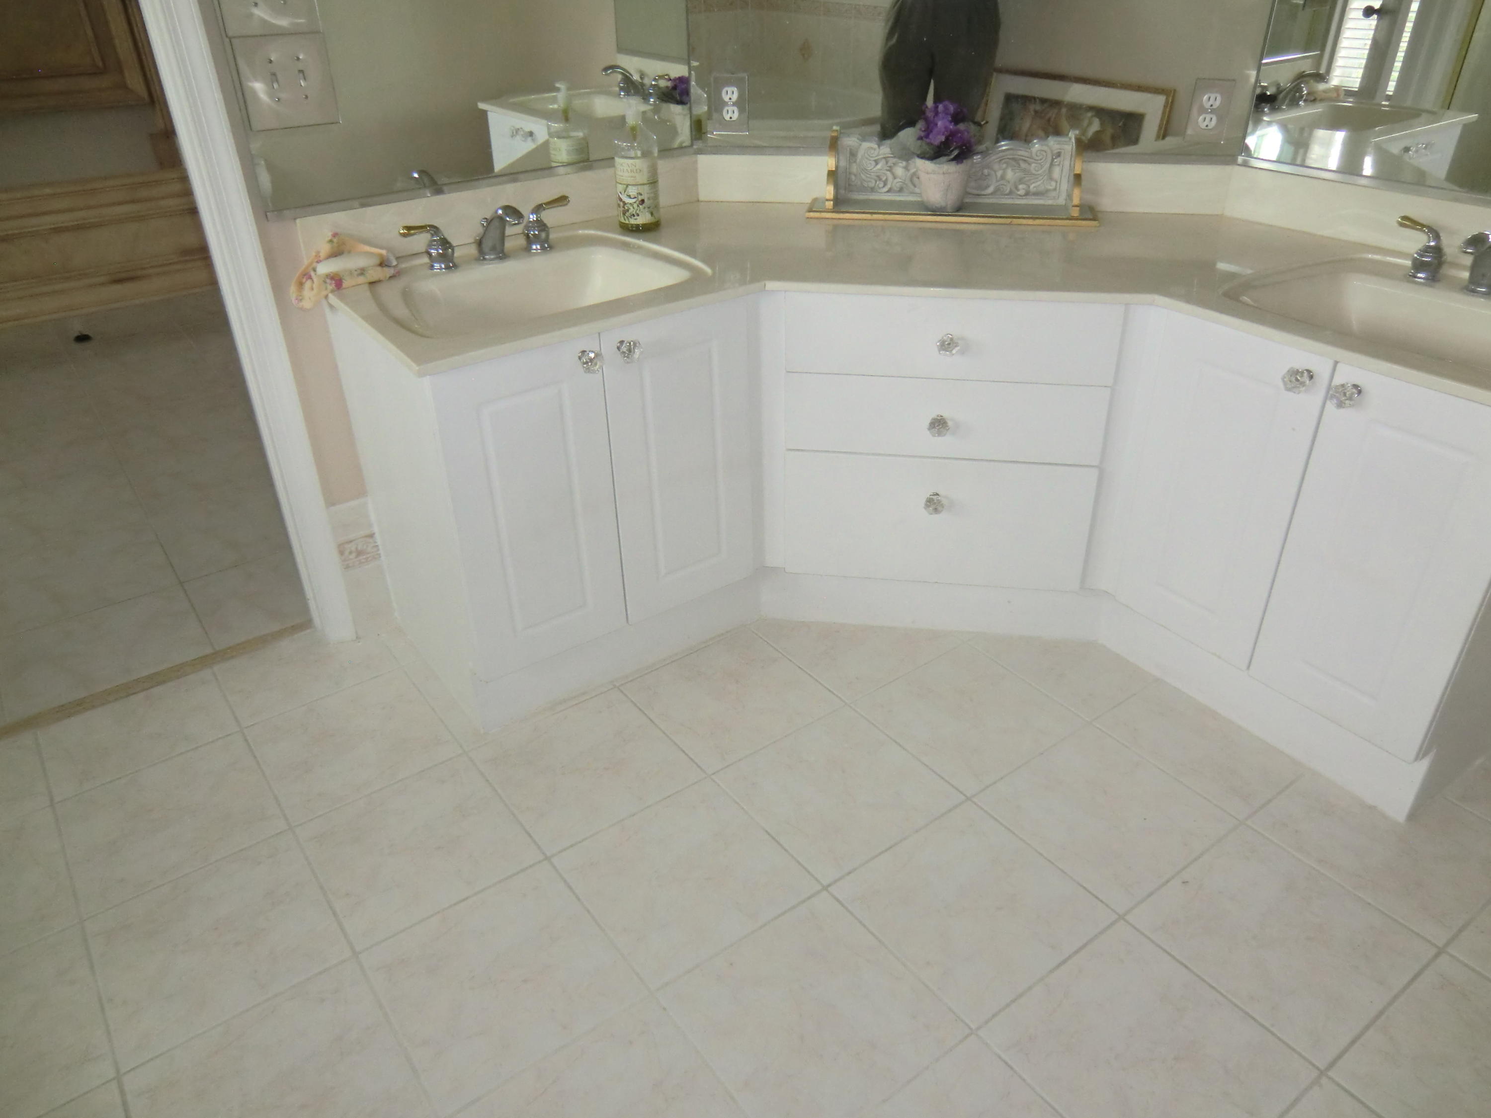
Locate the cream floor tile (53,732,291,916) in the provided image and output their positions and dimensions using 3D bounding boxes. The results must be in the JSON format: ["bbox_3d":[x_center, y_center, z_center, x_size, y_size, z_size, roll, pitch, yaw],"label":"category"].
[{"bbox_3d":[-0.979,0.443,1.767,0.313,0.010,0.313,-22,37,-30],"label":"cream floor tile"}]

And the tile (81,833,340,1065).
[{"bbox_3d":[-0.772,0.558,1.513,0.305,0.012,0.305,-22,37,-30],"label":"tile"}]

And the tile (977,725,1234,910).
[{"bbox_3d":[0.602,0.427,1.747,0.313,0.010,0.313,-22,37,-30],"label":"tile"}]

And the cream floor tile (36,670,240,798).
[{"bbox_3d":[-1.121,0.319,1.918,0.305,0.012,0.250,-22,37,-30],"label":"cream floor tile"}]

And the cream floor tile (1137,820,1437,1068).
[{"bbox_3d":[0.778,0.550,1.510,0.309,0.010,0.309,-22,37,-30],"label":"cream floor tile"}]

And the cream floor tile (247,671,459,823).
[{"bbox_3d":[-0.712,0.335,1.878,0.305,0.012,0.305,-22,37,-30],"label":"cream floor tile"}]

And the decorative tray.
[{"bbox_3d":[0.449,-0.827,2.229,0.618,0.172,0.115,5,32,9],"label":"decorative tray"}]

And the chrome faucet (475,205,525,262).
[{"bbox_3d":[-0.466,-0.619,1.960,0.062,0.112,0.165,-22,38,-31],"label":"chrome faucet"}]

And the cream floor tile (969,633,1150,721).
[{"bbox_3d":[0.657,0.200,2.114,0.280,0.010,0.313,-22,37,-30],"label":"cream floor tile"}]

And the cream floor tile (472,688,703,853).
[{"bbox_3d":[-0.282,0.370,1.865,0.313,0.010,0.313,-22,37,-30],"label":"cream floor tile"}]

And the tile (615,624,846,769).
[{"bbox_3d":[-0.027,0.264,1.973,0.305,0.012,0.305,-22,37,-30],"label":"tile"}]

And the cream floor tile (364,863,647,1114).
[{"bbox_3d":[-0.342,0.586,1.452,0.305,0.012,0.305,-22,37,-30],"label":"cream floor tile"}]

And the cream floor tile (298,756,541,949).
[{"bbox_3d":[-0.537,0.472,1.707,0.313,0.010,0.313,-22,37,-30],"label":"cream floor tile"}]

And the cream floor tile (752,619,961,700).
[{"bbox_3d":[0.221,0.166,2.157,0.309,0.010,0.309,-22,37,-30],"label":"cream floor tile"}]

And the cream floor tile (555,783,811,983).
[{"bbox_3d":[-0.095,0.494,1.628,0.309,0.010,0.309,-22,37,-30],"label":"cream floor tile"}]

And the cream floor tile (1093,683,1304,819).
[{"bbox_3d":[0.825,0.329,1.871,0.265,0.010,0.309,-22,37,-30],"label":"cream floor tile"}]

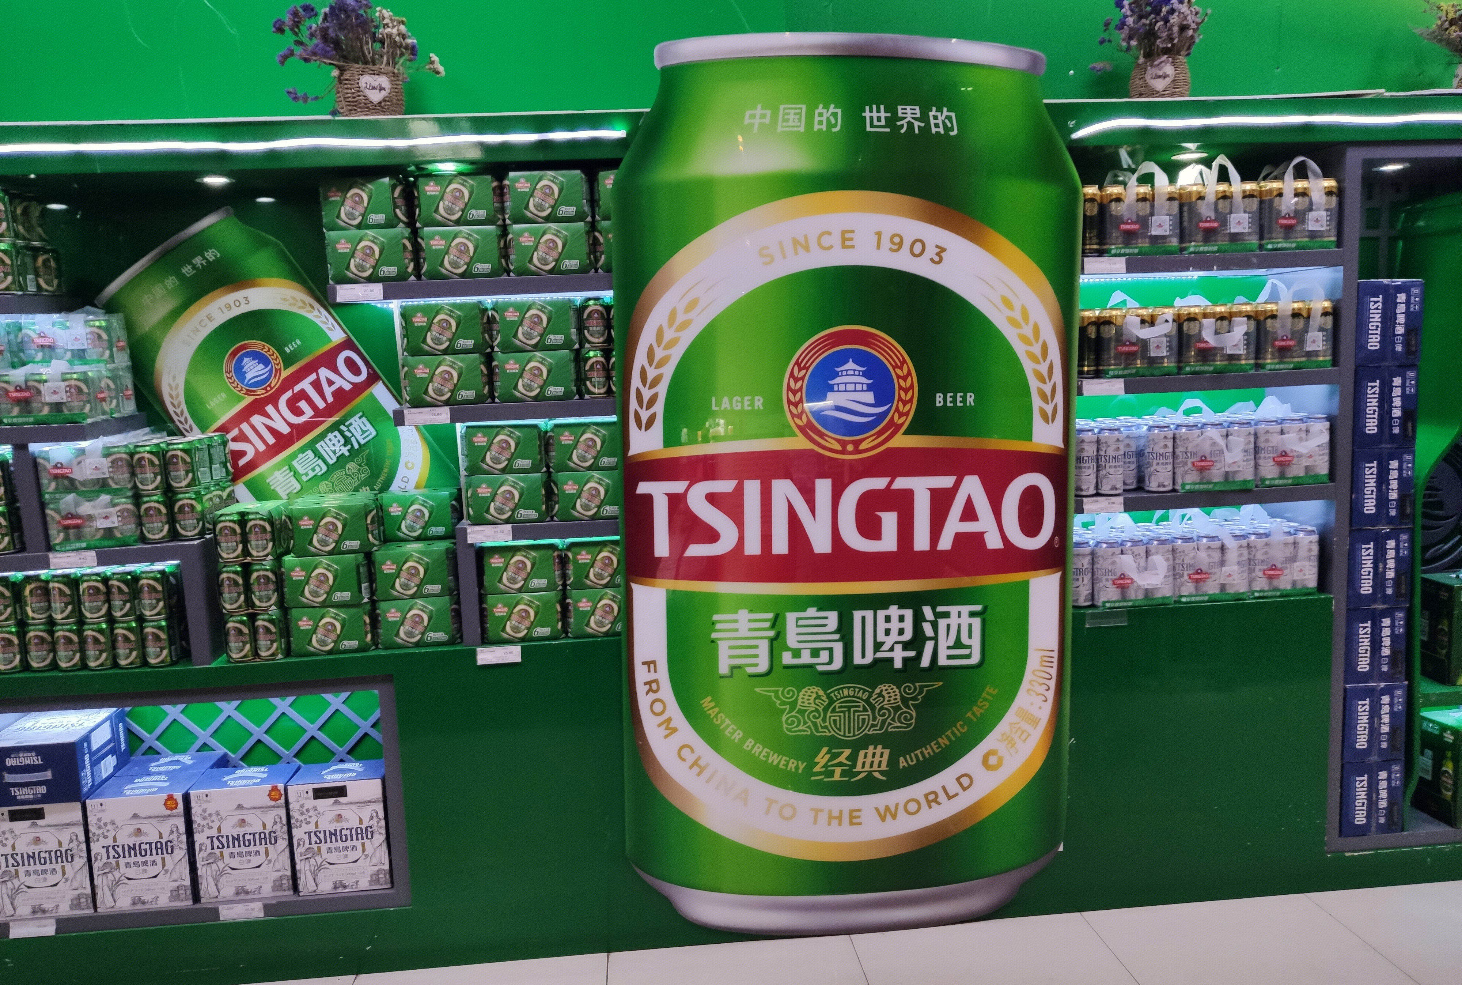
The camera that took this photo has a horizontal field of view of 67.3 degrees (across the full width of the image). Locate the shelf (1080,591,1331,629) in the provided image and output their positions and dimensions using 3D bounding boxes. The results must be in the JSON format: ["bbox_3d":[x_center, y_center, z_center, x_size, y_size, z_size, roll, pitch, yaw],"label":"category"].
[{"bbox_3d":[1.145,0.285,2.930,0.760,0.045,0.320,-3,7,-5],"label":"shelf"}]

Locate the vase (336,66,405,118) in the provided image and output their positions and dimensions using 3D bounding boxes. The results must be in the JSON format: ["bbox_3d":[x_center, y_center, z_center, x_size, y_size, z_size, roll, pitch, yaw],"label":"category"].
[{"bbox_3d":[-0.828,-0.910,2.521,0.152,0.126,0.120,-5,7,-19],"label":"vase"}]

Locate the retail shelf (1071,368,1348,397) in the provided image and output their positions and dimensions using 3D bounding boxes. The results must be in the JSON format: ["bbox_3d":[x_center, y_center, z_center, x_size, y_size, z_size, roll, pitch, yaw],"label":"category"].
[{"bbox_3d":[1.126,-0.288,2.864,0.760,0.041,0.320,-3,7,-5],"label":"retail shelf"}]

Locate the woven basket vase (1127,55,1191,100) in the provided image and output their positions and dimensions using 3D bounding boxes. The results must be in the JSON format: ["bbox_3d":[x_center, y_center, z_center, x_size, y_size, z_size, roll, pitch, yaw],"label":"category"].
[{"bbox_3d":[1.048,-0.999,2.681,0.138,0.112,0.128,-1,7,13],"label":"woven basket vase"}]

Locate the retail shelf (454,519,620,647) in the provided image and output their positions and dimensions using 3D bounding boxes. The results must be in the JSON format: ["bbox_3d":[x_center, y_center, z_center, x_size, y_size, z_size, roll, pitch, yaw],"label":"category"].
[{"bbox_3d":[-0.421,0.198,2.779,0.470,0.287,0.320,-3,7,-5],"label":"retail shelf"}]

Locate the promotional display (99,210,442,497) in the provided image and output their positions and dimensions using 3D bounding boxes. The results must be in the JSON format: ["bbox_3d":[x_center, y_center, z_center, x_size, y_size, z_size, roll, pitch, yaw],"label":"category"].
[{"bbox_3d":[-1.122,-0.212,2.774,0.515,0.966,0.070,-38,8,0],"label":"promotional display"}]

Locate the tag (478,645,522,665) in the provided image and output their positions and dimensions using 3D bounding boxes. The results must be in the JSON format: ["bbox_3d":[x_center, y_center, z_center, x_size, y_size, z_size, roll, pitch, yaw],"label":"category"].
[{"bbox_3d":[-0.553,0.391,2.624,0.103,0.038,0.003,-3,7,-5],"label":"tag"}]

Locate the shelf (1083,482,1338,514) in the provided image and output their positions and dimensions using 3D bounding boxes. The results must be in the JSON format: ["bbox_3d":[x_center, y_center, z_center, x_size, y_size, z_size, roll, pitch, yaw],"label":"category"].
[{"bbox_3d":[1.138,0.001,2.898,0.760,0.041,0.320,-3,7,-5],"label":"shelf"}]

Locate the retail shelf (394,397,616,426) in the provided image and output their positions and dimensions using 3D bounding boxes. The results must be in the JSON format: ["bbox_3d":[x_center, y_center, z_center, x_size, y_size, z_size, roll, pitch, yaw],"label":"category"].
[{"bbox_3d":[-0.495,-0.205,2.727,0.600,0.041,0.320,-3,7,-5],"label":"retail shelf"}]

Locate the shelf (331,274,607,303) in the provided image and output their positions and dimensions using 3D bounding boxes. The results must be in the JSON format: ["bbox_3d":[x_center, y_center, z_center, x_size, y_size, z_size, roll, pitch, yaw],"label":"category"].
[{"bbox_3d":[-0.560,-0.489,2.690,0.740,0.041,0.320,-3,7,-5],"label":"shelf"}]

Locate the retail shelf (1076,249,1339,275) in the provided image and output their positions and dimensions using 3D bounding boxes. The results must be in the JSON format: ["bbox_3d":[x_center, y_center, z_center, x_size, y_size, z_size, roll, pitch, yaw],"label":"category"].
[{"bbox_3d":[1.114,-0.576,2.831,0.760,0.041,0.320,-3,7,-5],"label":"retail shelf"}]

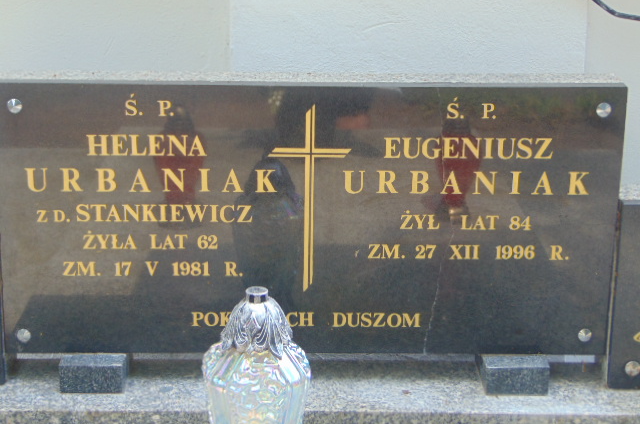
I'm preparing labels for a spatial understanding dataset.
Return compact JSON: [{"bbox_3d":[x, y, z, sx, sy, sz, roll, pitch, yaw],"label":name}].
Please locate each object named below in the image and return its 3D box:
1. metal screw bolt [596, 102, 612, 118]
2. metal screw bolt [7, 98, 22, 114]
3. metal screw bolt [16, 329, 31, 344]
[{"bbox_3d":[0.463,-0.163,2.135,0.024,0.024,0.010,0,16,-3],"label":"metal screw bolt"},{"bbox_3d":[-0.486,-0.167,2.079,0.024,0.024,0.010,0,16,-3],"label":"metal screw bolt"},{"bbox_3d":[-0.493,0.209,2.186,0.024,0.024,0.010,0,16,-3],"label":"metal screw bolt"}]

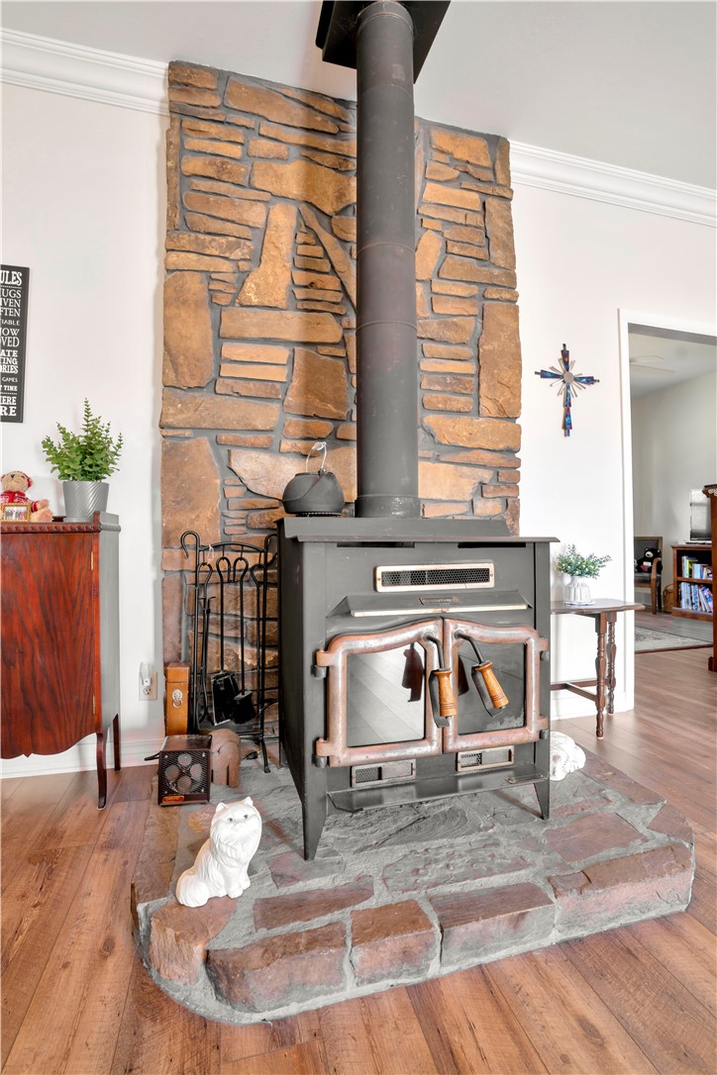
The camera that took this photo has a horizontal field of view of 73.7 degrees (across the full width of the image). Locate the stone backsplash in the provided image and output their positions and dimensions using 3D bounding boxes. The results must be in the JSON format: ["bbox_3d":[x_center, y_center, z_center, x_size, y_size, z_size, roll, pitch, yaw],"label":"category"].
[{"bbox_3d":[-0.012,-0.519,2.080,1.550,2.660,0.110,0,-1,-14],"label":"stone backsplash"}]

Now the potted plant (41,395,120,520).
[{"bbox_3d":[-0.998,-0.274,1.730,0.285,0.450,0.255,0,-1,-14],"label":"potted plant"}]

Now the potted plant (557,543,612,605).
[{"bbox_3d":[1.082,0.181,2.305,0.255,0.290,0.210,0,-1,-14],"label":"potted plant"}]

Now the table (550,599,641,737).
[{"bbox_3d":[1.062,0.614,2.258,0.550,0.595,0.285,0,-1,-14],"label":"table"}]

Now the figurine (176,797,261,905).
[{"bbox_3d":[-0.312,0.695,1.094,0.162,0.215,0.138,-1,-1,36],"label":"figurine"}]

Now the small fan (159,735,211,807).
[{"bbox_3d":[-0.532,0.723,1.499,0.150,0.165,0.120,0,-1,-9],"label":"small fan"}]

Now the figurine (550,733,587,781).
[{"bbox_3d":[0.700,0.752,1.690,0.210,0.115,0.220,0,-1,20],"label":"figurine"}]

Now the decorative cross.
[{"bbox_3d":[1.042,-0.735,2.390,0.370,0.455,0.030,0,-1,-14],"label":"decorative cross"}]

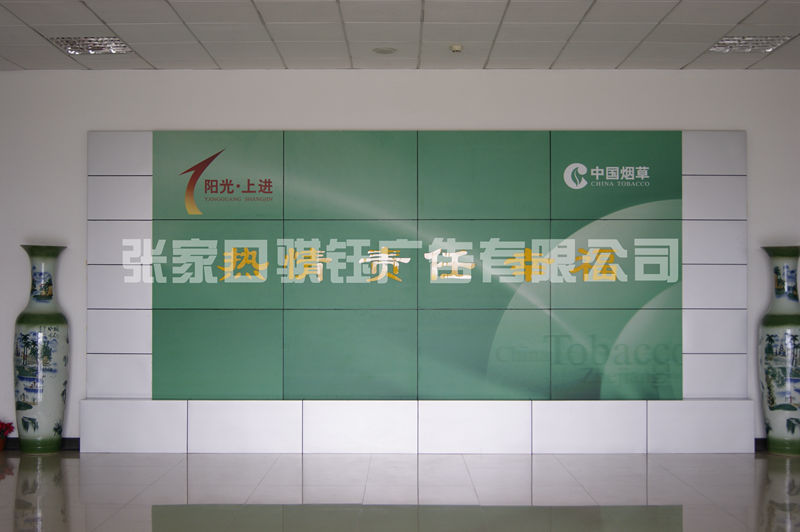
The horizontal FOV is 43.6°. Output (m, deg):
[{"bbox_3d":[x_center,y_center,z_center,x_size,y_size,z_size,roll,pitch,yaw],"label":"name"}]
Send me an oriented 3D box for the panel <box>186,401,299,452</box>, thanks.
[{"bbox_3d":[-1.373,1.429,8.858,1.024,0.470,0.030,0,-1,0],"label":"panel"}]

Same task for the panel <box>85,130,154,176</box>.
[{"bbox_3d":[-2.525,-1.017,9.030,0.583,0.407,0.050,0,-1,0],"label":"panel"}]

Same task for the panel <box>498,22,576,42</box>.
[{"bbox_3d":[1.070,-1.839,7.824,0.600,0.020,0.600,0,-1,0],"label":"panel"}]

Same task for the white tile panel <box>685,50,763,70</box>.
[{"bbox_3d":[2.877,-1.817,8.830,0.600,0.020,0.600,0,-1,0],"label":"white tile panel"}]

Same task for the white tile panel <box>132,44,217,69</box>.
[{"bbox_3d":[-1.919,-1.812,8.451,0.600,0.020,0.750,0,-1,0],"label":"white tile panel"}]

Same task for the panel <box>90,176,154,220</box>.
[{"bbox_3d":[-2.523,-0.613,9.024,0.583,0.401,0.050,0,-1,0],"label":"panel"}]

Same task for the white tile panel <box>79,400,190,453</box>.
[{"bbox_3d":[-2.320,1.402,8.735,0.935,0.458,0.050,0,-1,0],"label":"white tile panel"}]

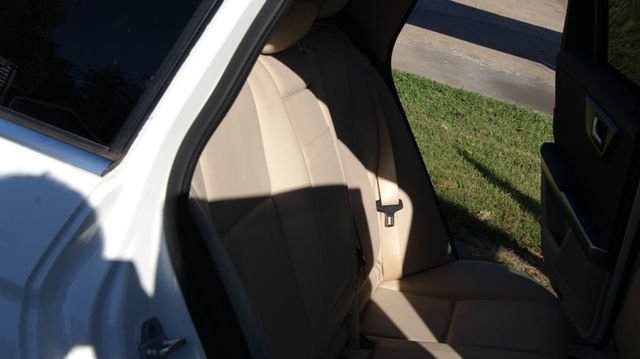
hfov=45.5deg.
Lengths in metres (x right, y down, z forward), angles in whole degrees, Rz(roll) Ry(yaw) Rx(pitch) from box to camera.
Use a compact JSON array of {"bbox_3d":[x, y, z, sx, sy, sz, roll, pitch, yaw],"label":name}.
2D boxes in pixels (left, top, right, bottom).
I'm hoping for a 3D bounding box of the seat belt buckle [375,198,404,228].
[{"bbox_3d":[0.178,0.087,1.950,0.069,0.071,0.014,4,7,10],"label":"seat belt buckle"}]

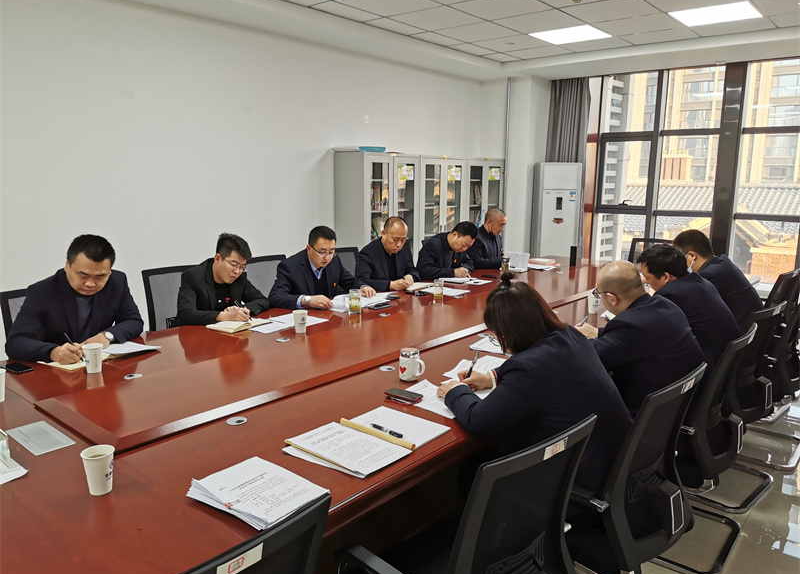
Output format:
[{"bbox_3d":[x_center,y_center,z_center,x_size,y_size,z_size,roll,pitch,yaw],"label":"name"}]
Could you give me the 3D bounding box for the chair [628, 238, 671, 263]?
[{"bbox_3d":[2.343,0.049,5.980,0.580,0.960,0.600,9,13,39],"label":"chair"}]

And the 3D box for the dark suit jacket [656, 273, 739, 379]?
[{"bbox_3d":[1.439,0.212,3.164,0.485,0.582,0.543,8,13,39],"label":"dark suit jacket"}]

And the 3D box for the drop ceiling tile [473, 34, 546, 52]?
[{"bbox_3d":[1.080,-2.334,5.979,0.600,0.020,0.600,9,13,39],"label":"drop ceiling tile"}]

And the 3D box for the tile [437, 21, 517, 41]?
[{"bbox_3d":[0.694,-2.254,5.514,0.600,0.020,0.600,8,13,39],"label":"tile"}]

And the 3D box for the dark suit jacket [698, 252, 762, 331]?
[{"bbox_3d":[1.845,0.110,3.650,0.485,0.582,0.543,8,13,39],"label":"dark suit jacket"}]

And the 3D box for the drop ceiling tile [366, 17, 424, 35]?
[{"bbox_3d":[-0.017,-2.234,5.339,0.253,0.020,0.600,9,13,39],"label":"drop ceiling tile"}]

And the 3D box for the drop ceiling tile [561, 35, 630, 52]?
[{"bbox_3d":[1.879,-2.330,6.009,0.600,0.018,0.467,9,13,39],"label":"drop ceiling tile"}]

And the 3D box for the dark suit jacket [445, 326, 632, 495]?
[{"bbox_3d":[0.485,0.384,2.104,0.601,0.563,0.582,8,13,39],"label":"dark suit jacket"}]

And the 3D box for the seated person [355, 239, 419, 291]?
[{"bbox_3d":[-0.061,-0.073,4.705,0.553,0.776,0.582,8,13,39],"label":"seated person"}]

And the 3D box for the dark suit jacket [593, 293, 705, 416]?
[{"bbox_3d":[1.055,0.312,2.654,0.580,0.570,0.600,9,13,39],"label":"dark suit jacket"}]

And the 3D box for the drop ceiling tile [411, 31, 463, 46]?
[{"bbox_3d":[0.364,-2.307,5.795,0.257,0.018,0.600,9,13,39],"label":"drop ceiling tile"}]

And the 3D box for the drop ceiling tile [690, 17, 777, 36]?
[{"bbox_3d":[2.803,-2.192,5.255,0.600,0.018,0.467,9,13,39],"label":"drop ceiling tile"}]

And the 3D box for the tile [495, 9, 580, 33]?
[{"bbox_3d":[1.153,-2.188,5.145,0.600,0.020,0.600,8,13,39],"label":"tile"}]

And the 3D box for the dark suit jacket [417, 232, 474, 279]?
[{"bbox_3d":[0.315,-0.138,5.166,0.530,0.580,0.620,9,13,39],"label":"dark suit jacket"}]

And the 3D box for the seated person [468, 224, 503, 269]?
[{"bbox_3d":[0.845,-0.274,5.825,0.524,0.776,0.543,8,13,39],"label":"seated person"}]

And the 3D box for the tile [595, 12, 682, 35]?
[{"bbox_3d":[2.001,-2.194,5.223,0.600,0.020,0.600,9,13,39],"label":"tile"}]

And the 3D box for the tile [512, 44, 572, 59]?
[{"bbox_3d":[1.416,-2.403,6.384,0.600,0.020,0.453,8,13,39],"label":"tile"}]

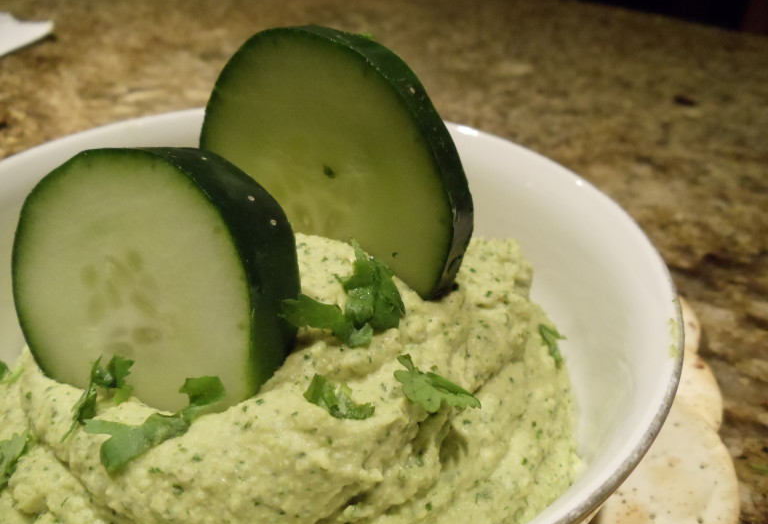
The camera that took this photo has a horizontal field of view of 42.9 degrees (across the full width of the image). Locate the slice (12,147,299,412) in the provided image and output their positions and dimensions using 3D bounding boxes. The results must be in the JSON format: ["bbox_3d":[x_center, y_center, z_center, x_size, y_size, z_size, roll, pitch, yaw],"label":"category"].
[{"bbox_3d":[-0.040,0.005,0.170,0.051,0.051,0.015,15,16,23],"label":"slice"}]

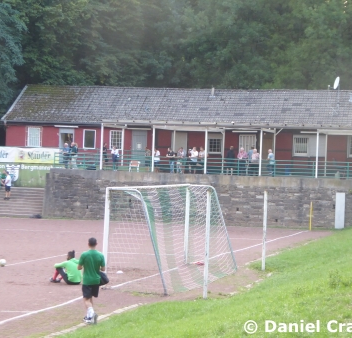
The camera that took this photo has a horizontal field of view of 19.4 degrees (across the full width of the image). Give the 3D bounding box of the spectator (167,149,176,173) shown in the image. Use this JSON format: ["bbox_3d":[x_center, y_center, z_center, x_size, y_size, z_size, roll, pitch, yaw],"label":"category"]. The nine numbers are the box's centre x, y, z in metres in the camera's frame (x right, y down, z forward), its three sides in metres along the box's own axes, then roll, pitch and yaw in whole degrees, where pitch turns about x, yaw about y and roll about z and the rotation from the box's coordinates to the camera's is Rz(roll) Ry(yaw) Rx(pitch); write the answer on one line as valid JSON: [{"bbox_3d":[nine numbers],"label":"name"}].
[{"bbox_3d":[-0.274,-0.411,60.004,0.520,1.620,0.450,2,0,18],"label":"spectator"}]

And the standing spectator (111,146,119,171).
[{"bbox_3d":[-3.574,-0.567,60.504,0.500,1.600,0.400,2,0,6],"label":"standing spectator"}]

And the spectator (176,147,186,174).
[{"bbox_3d":[0.341,-0.553,66.100,0.550,1.685,0.420,1,-1,24],"label":"spectator"}]

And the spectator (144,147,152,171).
[{"bbox_3d":[-1.831,-0.628,67.200,0.500,1.583,0.400,1,-1,30],"label":"spectator"}]

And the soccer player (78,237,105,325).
[{"bbox_3d":[-1.686,2.222,20.504,0.560,1.740,0.480,2,0,-2],"label":"soccer player"}]

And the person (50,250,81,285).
[{"bbox_3d":[-2.845,2.556,26.600,0.820,0.883,0.550,1,-1,26],"label":"person"}]

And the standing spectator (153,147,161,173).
[{"bbox_3d":[-1.215,-0.546,66.400,0.530,1.609,0.400,1,-1,24],"label":"standing spectator"}]

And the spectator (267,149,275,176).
[{"bbox_3d":[6.029,-0.383,65.000,0.420,1.740,0.500,2,-1,-30],"label":"spectator"}]

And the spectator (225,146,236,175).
[{"bbox_3d":[3.197,-0.468,60.504,0.520,1.750,0.420,2,0,37],"label":"spectator"}]

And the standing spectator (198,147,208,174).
[{"bbox_3d":[1.697,-0.535,65.800,0.550,1.748,0.400,2,0,6],"label":"standing spectator"}]

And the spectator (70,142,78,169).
[{"bbox_3d":[-6.691,-0.868,67.600,0.420,1.724,0.520,2,-1,-30],"label":"spectator"}]

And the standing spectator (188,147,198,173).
[{"bbox_3d":[1.080,-0.454,60.004,0.550,1.650,0.480,2,0,20],"label":"standing spectator"}]

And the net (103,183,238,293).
[{"bbox_3d":[0.101,1.774,28.761,1.750,2.560,7.500,2,0,17],"label":"net"}]

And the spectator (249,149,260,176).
[{"bbox_3d":[4.613,-0.364,60.004,0.520,1.680,0.420,2,0,11],"label":"spectator"}]

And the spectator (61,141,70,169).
[{"bbox_3d":[-7.215,-0.850,67.700,0.520,1.687,0.420,2,0,6],"label":"spectator"}]

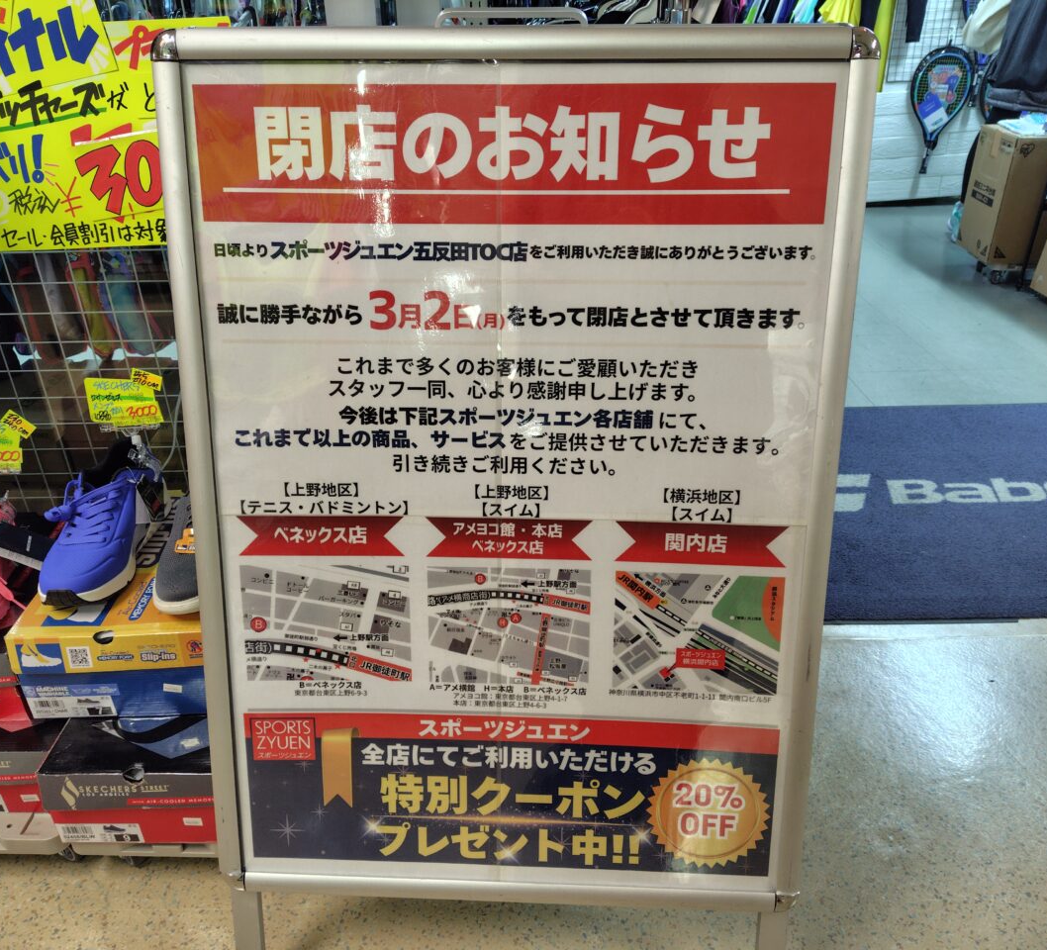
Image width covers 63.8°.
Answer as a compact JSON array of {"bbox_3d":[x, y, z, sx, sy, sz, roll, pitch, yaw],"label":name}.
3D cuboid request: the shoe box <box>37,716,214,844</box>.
[{"bbox_3d":[-0.434,0.307,1.115,0.217,0.115,0.335,0,27,0],"label":"shoe box"}]

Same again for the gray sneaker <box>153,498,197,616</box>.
[{"bbox_3d":[-0.391,0.051,1.101,0.105,0.105,0.285,0,27,-1],"label":"gray sneaker"}]

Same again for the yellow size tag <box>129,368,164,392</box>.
[{"bbox_3d":[-0.492,-0.124,1.100,0.041,0.020,0.003,13,15,-7],"label":"yellow size tag"}]

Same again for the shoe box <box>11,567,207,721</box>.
[{"bbox_3d":[-0.486,0.159,1.140,0.217,0.125,0.340,-1,27,-2],"label":"shoe box"}]

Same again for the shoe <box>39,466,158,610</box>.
[{"bbox_3d":[-0.528,0.044,1.095,0.110,0.120,0.290,0,27,-1],"label":"shoe"}]

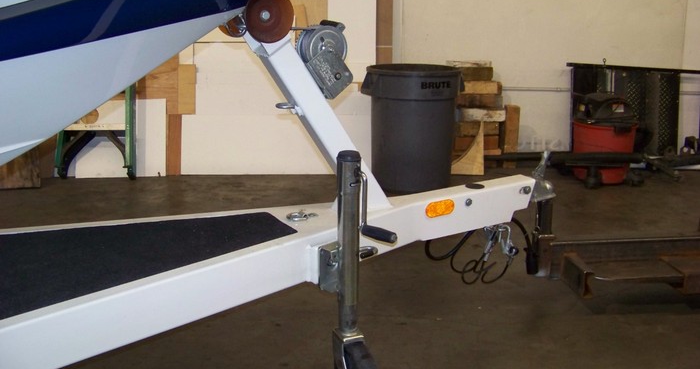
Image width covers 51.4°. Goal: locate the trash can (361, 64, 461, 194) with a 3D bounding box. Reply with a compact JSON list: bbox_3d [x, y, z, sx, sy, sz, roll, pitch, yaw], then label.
[{"bbox_3d":[0.391,-0.354,4.562,0.640,0.736,0.590,0,14,0],"label":"trash can"}]

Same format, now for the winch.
[{"bbox_3d":[-0.078,-0.358,2.082,0.185,0.210,0.155,-9,17,-32],"label":"winch"}]

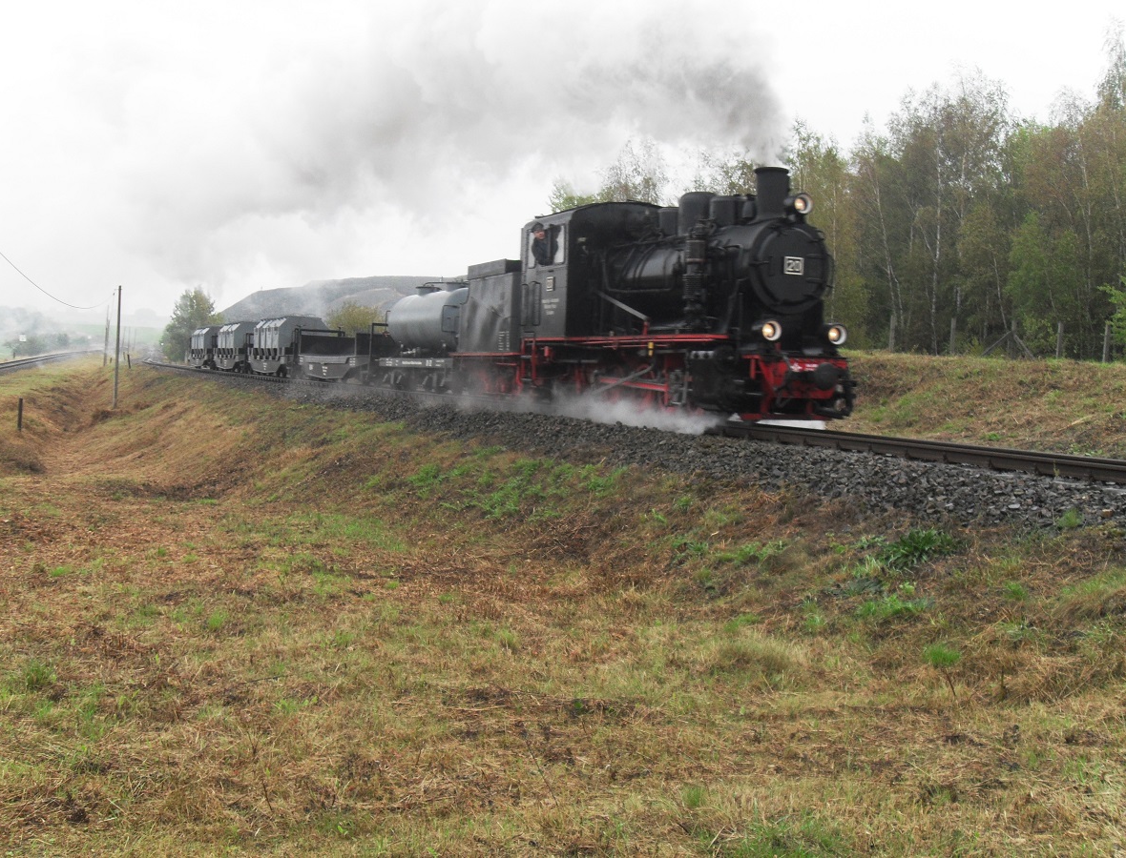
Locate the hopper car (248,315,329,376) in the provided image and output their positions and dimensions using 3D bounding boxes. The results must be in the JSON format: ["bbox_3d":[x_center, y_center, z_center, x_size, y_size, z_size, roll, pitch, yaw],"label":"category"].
[{"bbox_3d":[-9.802,-2.971,48.452,1.780,2.280,9.900,2,2,-22],"label":"hopper car"}]

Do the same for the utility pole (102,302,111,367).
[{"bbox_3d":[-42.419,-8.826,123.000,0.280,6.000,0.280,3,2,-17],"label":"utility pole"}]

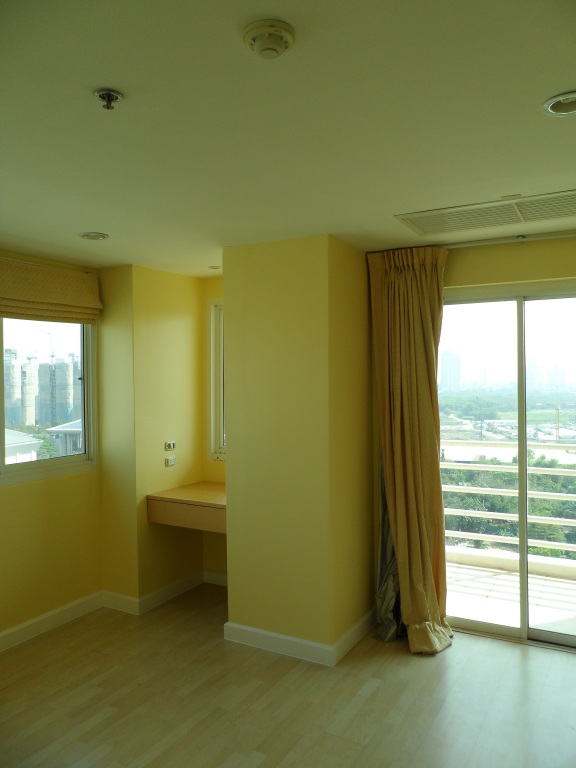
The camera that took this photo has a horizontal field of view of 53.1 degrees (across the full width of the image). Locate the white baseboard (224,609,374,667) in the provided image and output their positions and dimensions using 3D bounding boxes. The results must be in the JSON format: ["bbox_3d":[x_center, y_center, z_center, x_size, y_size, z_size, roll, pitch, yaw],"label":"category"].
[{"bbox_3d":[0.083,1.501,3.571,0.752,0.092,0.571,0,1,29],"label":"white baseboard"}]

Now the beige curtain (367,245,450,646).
[{"bbox_3d":[0.718,0.365,3.452,0.512,2.352,0.304,0,1,29],"label":"beige curtain"}]

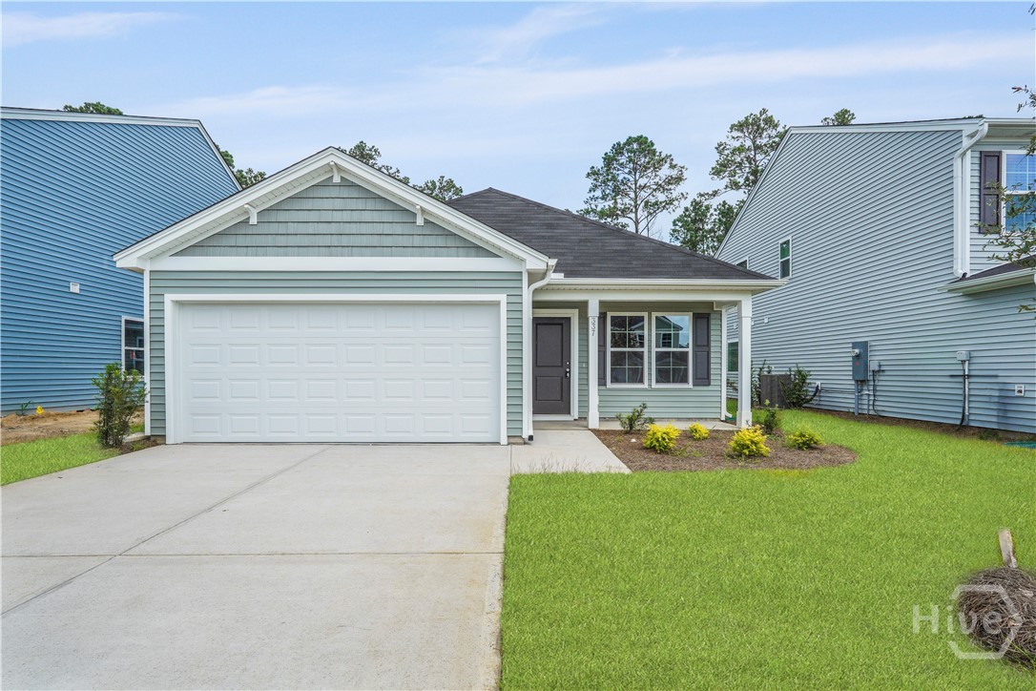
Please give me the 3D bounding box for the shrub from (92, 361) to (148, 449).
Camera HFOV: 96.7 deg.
[{"bbox_3d":[-5.820,0.870,6.720,0.690,1.220,0.650,0,-1,0],"label":"shrub"}]

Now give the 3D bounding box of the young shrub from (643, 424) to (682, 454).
[{"bbox_3d":[2.040,1.297,6.500,0.530,0.390,0.510,0,-1,0],"label":"young shrub"}]

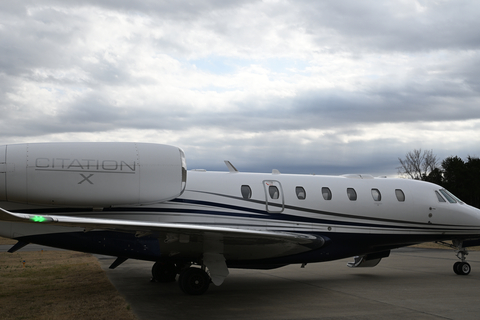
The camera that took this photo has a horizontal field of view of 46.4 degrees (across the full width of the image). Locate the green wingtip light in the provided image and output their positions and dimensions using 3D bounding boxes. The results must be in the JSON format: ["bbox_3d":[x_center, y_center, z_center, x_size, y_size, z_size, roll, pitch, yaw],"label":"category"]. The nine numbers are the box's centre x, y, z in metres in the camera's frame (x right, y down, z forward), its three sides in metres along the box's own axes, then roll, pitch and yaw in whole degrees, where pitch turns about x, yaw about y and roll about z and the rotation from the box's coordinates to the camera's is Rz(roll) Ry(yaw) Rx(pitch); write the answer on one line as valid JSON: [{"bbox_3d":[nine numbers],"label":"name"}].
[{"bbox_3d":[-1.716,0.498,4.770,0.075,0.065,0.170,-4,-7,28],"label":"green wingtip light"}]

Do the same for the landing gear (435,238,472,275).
[{"bbox_3d":[6.600,2.980,17.280,0.960,1.150,0.420,2,-7,-19],"label":"landing gear"}]

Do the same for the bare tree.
[{"bbox_3d":[31.800,5.600,100.000,7.500,14.700,7.200,0,-7,0],"label":"bare tree"}]

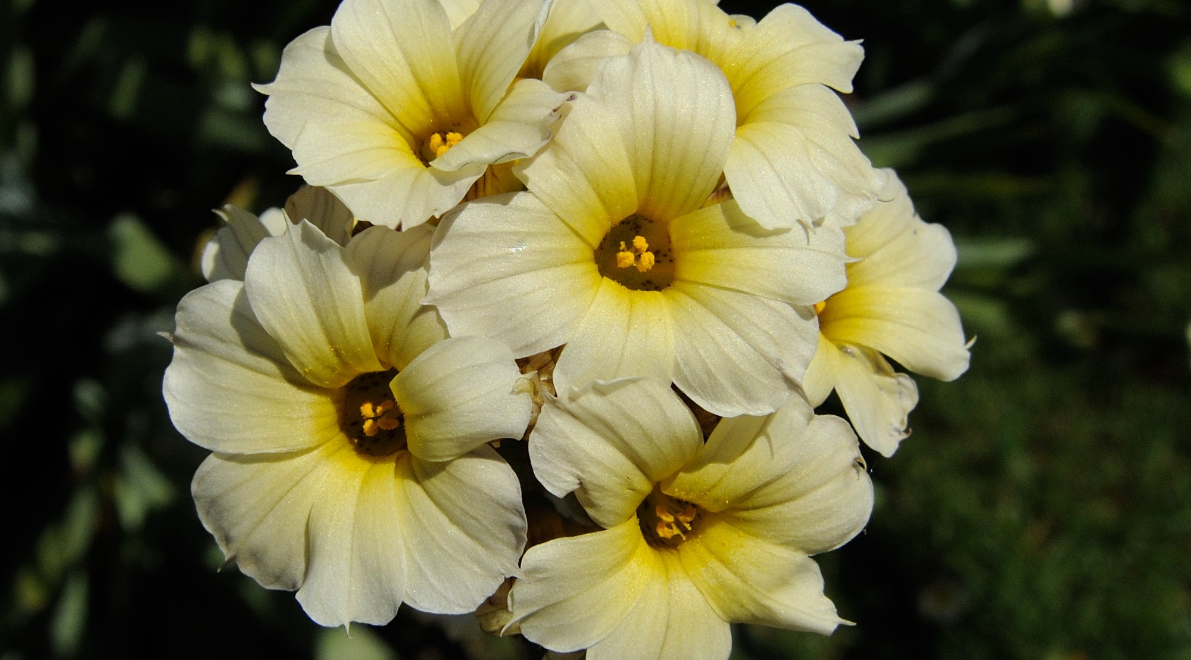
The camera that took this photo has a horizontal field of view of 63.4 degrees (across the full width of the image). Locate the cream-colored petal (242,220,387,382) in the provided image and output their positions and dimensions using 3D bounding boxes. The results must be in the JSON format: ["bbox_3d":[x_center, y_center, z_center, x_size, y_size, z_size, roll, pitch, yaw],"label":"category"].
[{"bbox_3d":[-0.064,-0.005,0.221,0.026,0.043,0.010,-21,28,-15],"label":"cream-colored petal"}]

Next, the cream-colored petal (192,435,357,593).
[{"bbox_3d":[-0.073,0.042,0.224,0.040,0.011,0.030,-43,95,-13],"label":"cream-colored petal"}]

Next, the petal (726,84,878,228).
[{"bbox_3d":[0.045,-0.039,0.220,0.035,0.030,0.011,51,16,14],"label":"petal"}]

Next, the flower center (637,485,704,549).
[{"bbox_3d":[0.017,0.044,0.224,0.015,0.010,0.014,2,75,-7],"label":"flower center"}]

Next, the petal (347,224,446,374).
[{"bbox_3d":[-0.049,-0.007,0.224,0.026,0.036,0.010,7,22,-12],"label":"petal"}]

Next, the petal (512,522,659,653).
[{"bbox_3d":[-0.002,0.057,0.218,0.034,0.010,0.025,-26,77,-14],"label":"petal"}]

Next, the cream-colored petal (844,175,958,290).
[{"bbox_3d":[0.072,-0.020,0.237,0.029,0.031,0.009,49,16,8],"label":"cream-colored petal"}]

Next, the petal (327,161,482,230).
[{"bbox_3d":[-0.044,-0.031,0.224,0.036,0.012,0.022,6,48,-12],"label":"petal"}]

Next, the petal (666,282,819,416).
[{"bbox_3d":[0.031,0.004,0.211,0.035,0.010,0.023,43,95,19],"label":"petal"}]

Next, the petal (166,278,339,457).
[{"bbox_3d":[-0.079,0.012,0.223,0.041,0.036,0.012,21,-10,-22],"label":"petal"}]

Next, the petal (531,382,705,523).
[{"bbox_3d":[0.004,0.027,0.216,0.033,0.035,0.011,-46,21,-4],"label":"petal"}]

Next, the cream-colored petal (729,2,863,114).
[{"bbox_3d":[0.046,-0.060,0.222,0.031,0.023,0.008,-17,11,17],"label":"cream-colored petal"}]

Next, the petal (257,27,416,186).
[{"bbox_3d":[-0.059,-0.049,0.227,0.036,0.033,0.011,18,7,-21],"label":"petal"}]

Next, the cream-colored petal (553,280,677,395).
[{"bbox_3d":[0.005,0.002,0.211,0.026,0.008,0.028,9,66,1],"label":"cream-colored petal"}]

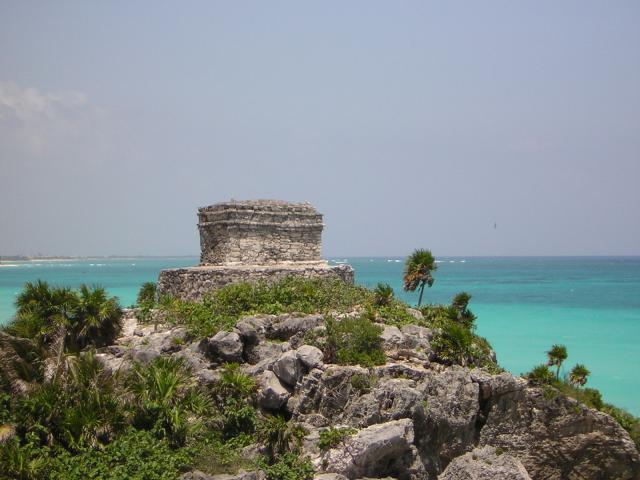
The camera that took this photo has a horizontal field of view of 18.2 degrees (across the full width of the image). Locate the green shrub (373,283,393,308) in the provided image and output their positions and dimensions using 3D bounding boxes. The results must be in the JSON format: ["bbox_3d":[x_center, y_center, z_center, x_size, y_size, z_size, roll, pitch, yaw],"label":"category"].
[{"bbox_3d":[2.767,2.375,87.000,0.970,1.070,0.950,0,-1,0],"label":"green shrub"}]

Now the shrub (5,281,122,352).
[{"bbox_3d":[-10.533,3.142,82.000,4.800,2.950,3.600,0,-1,0],"label":"shrub"}]

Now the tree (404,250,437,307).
[{"bbox_3d":[4.485,1.690,90.000,1.500,2.650,1.450,0,-1,0],"label":"tree"}]

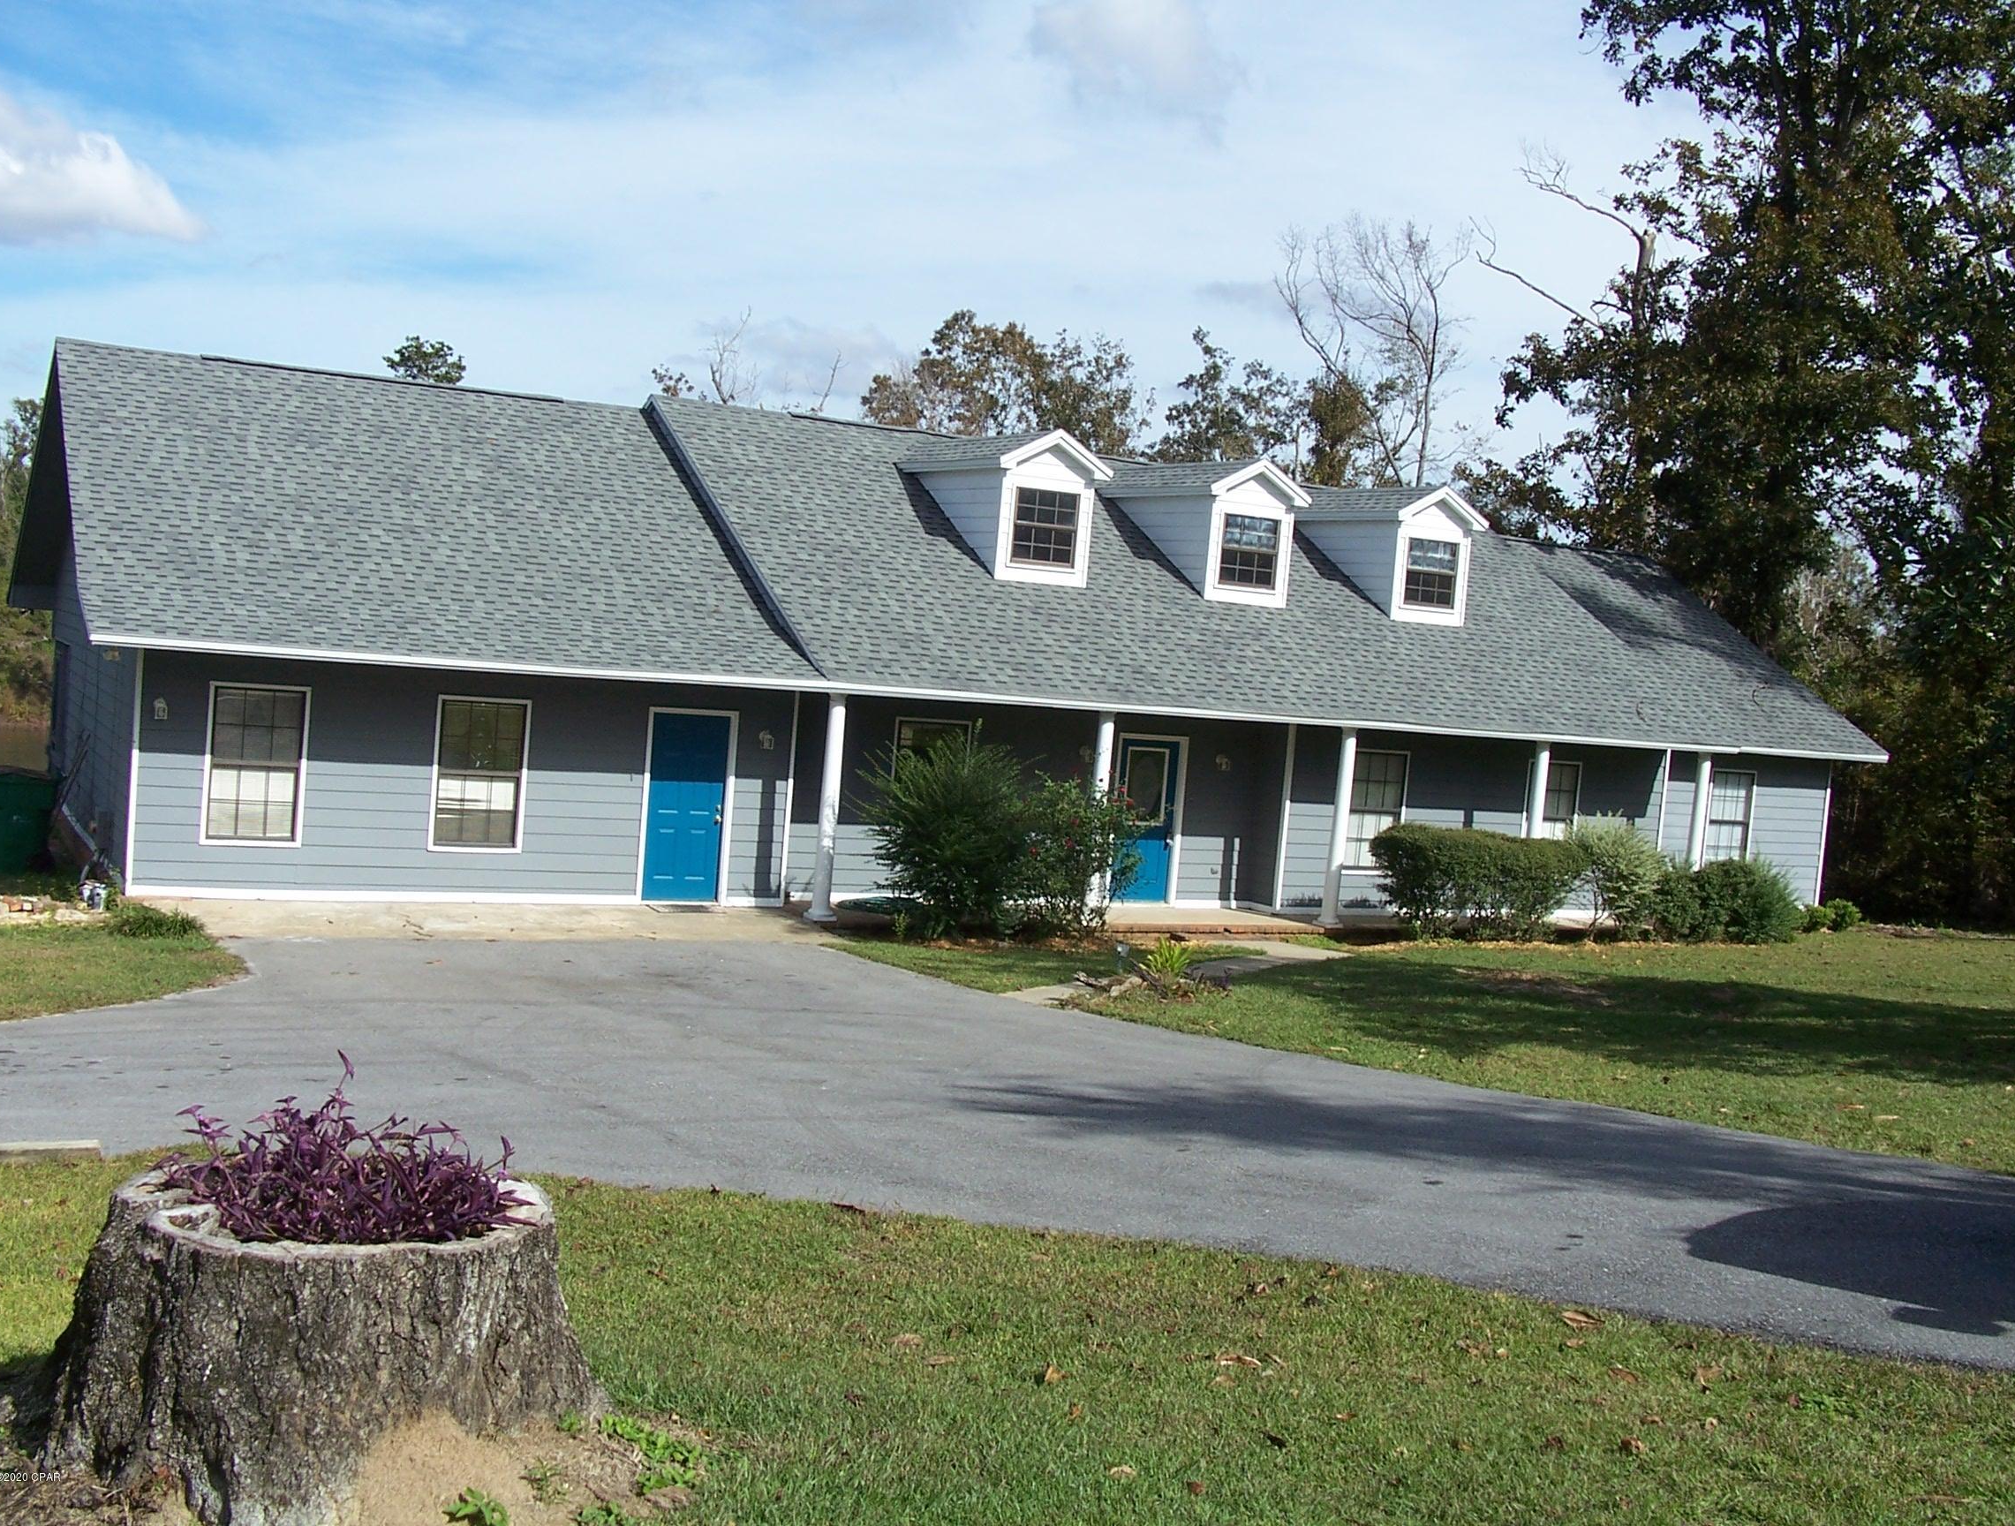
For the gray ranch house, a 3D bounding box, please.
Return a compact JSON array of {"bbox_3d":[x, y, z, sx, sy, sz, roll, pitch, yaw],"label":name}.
[{"bbox_3d":[-0.281,-1.488,29.073,24.301,5.878,11.413,3,4,-30],"label":"gray ranch house"}]

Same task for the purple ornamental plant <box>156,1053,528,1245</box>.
[{"bbox_3d":[-1.326,0.734,4.100,0.720,0.290,0.600,4,3,-17],"label":"purple ornamental plant"}]

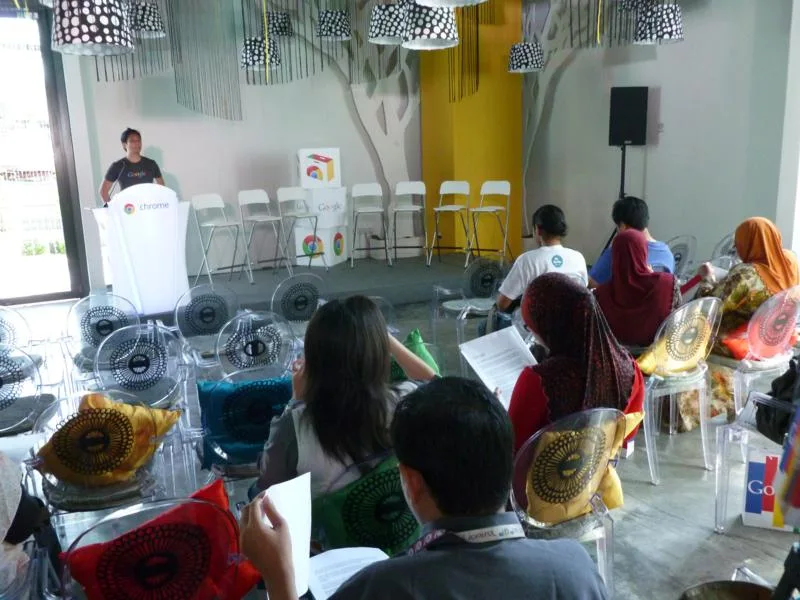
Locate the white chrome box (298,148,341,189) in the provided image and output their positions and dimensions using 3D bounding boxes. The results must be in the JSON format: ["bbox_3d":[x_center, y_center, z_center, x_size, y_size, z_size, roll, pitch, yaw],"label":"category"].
[{"bbox_3d":[-1.006,-1.638,8.087,0.470,0.470,0.470,-5,13,-12],"label":"white chrome box"}]

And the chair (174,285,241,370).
[{"bbox_3d":[-1.293,0.312,4.427,0.540,0.940,0.550,-6,13,-20],"label":"chair"}]

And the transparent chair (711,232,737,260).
[{"bbox_3d":[2.827,-0.203,5.977,0.530,0.930,0.550,-11,15,-37],"label":"transparent chair"}]

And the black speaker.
[{"bbox_3d":[2.262,-1.802,6.396,0.353,0.540,0.330,2,13,19],"label":"black speaker"}]

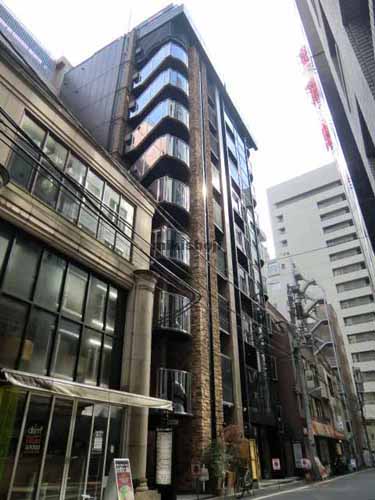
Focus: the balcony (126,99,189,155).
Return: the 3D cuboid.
[{"bbox_3d":[-2.270,-7.885,22.359,4.500,1.650,1.500,-21,-36,31],"label":"balcony"}]

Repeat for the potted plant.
[{"bbox_3d":[0.971,7.484,12.045,0.800,1.650,0.800,0,-29,0],"label":"potted plant"}]

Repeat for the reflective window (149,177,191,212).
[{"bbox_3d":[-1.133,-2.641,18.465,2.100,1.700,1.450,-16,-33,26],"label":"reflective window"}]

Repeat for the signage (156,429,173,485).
[{"bbox_3d":[-0.740,6.575,11.078,0.560,1.530,0.200,-16,-33,26],"label":"signage"}]

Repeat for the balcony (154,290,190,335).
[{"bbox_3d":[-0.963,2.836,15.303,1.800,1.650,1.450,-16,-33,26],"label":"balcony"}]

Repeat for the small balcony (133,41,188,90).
[{"bbox_3d":[-2.102,-13.246,24.945,4.100,1.550,1.450,-21,-35,31],"label":"small balcony"}]

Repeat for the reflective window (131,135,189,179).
[{"bbox_3d":[-1.961,-5.253,20.522,3.800,1.600,1.450,-21,-36,31],"label":"reflective window"}]

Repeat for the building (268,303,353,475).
[{"bbox_3d":[7.341,13.383,33.327,9.000,12.800,21.000,-16,-33,26],"label":"building"}]

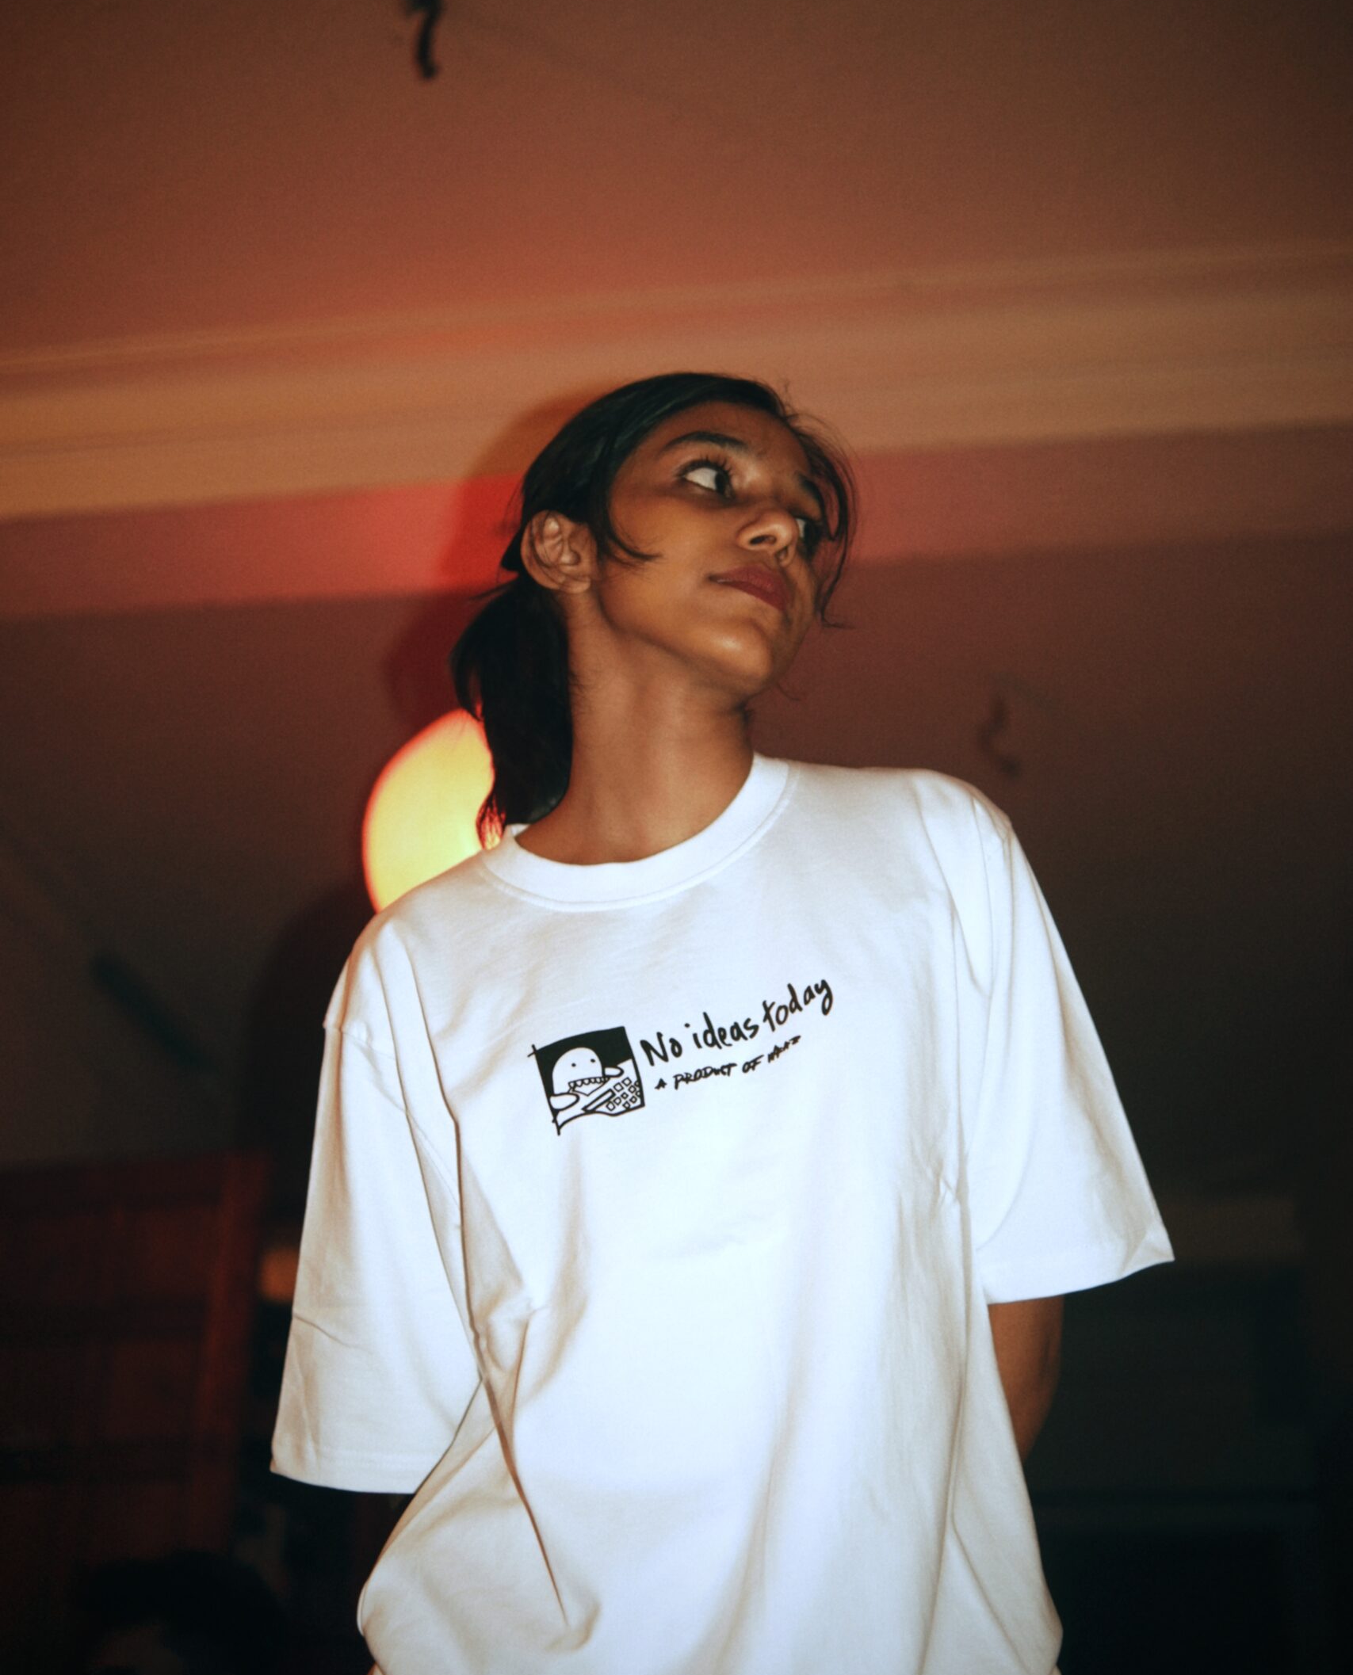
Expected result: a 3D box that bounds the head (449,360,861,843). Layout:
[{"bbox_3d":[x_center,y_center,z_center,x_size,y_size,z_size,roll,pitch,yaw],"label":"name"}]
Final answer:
[{"bbox_3d":[0.000,-0.158,1.191,0.167,0.272,0.243,21,-28,-28],"label":"head"}]

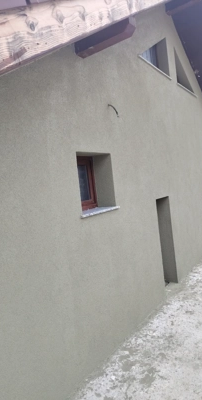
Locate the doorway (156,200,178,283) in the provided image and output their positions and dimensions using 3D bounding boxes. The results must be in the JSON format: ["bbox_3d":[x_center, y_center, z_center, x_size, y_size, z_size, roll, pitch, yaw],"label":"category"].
[{"bbox_3d":[0.925,0.669,4.353,0.250,1.404,0.511,-5,3,35],"label":"doorway"}]

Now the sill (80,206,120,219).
[{"bbox_3d":[-0.105,0.126,2.911,0.295,0.030,0.705,-5,3,35],"label":"sill"}]

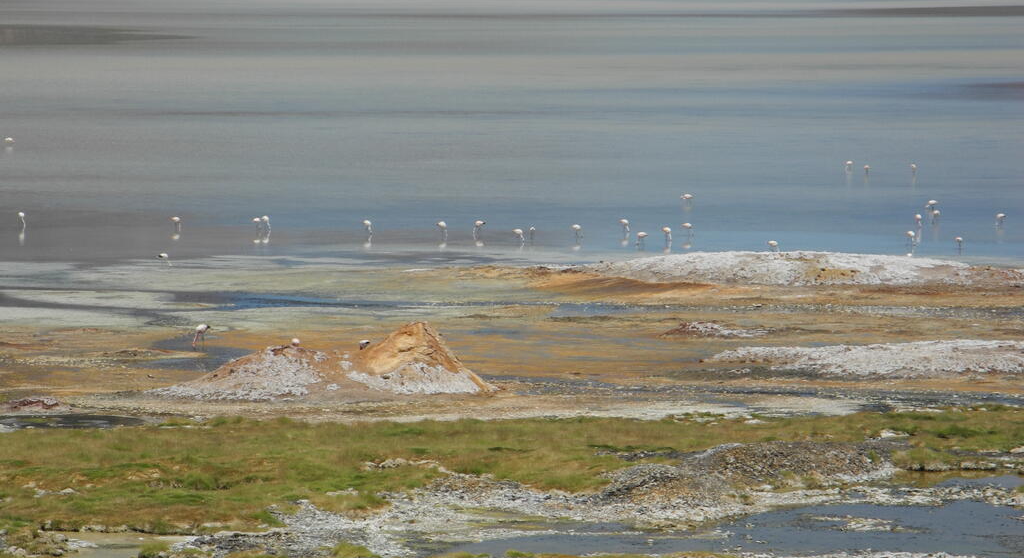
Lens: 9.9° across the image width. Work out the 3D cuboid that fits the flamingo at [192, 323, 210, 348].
[{"bbox_3d":[-10.759,2.003,205.000,0.630,0.900,0.270,-1,3,-11],"label":"flamingo"}]

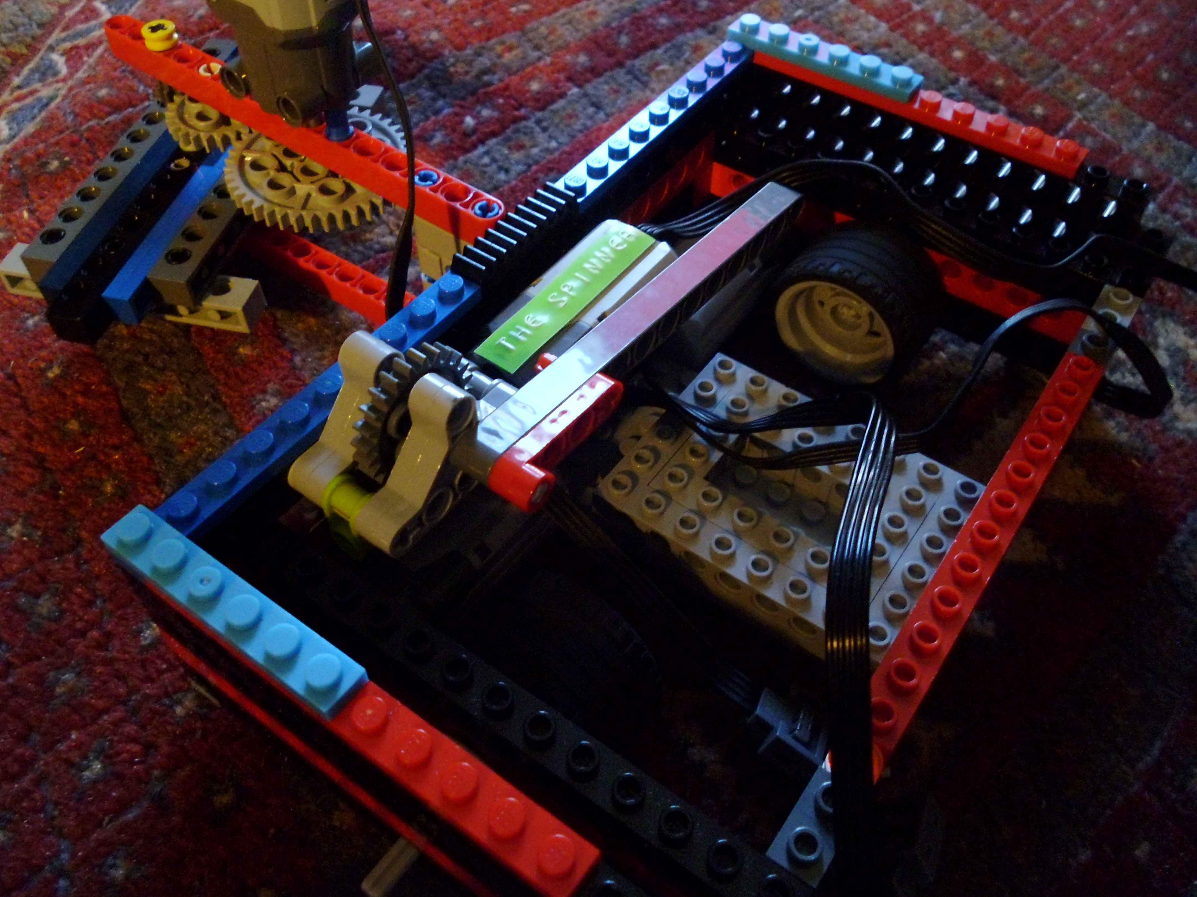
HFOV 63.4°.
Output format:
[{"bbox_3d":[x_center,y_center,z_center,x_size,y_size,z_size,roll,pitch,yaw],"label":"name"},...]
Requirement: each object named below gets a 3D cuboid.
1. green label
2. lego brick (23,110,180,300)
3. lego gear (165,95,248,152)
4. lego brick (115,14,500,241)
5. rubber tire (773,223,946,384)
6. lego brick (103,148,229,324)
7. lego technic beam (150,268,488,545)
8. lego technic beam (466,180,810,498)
[{"bbox_3d":[-0.005,-0.029,0.182,0.009,0.001,0.044,29,57,21],"label":"green label"},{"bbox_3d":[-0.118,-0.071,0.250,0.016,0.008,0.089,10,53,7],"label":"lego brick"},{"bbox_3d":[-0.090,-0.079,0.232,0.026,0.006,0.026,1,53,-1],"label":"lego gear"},{"bbox_3d":[-0.071,-0.074,0.221,0.120,0.008,0.008,30,57,17],"label":"lego brick"},{"bbox_3d":[0.062,-0.034,0.234,0.037,0.037,0.022,30,60,22],"label":"rubber tire"},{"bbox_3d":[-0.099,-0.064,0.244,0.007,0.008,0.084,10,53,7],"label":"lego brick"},{"bbox_3d":[-0.048,-0.009,0.169,0.008,0.005,0.077,29,57,21],"label":"lego technic beam"},{"bbox_3d":[0.011,-0.026,0.185,0.008,0.008,0.104,31,52,22],"label":"lego technic beam"}]

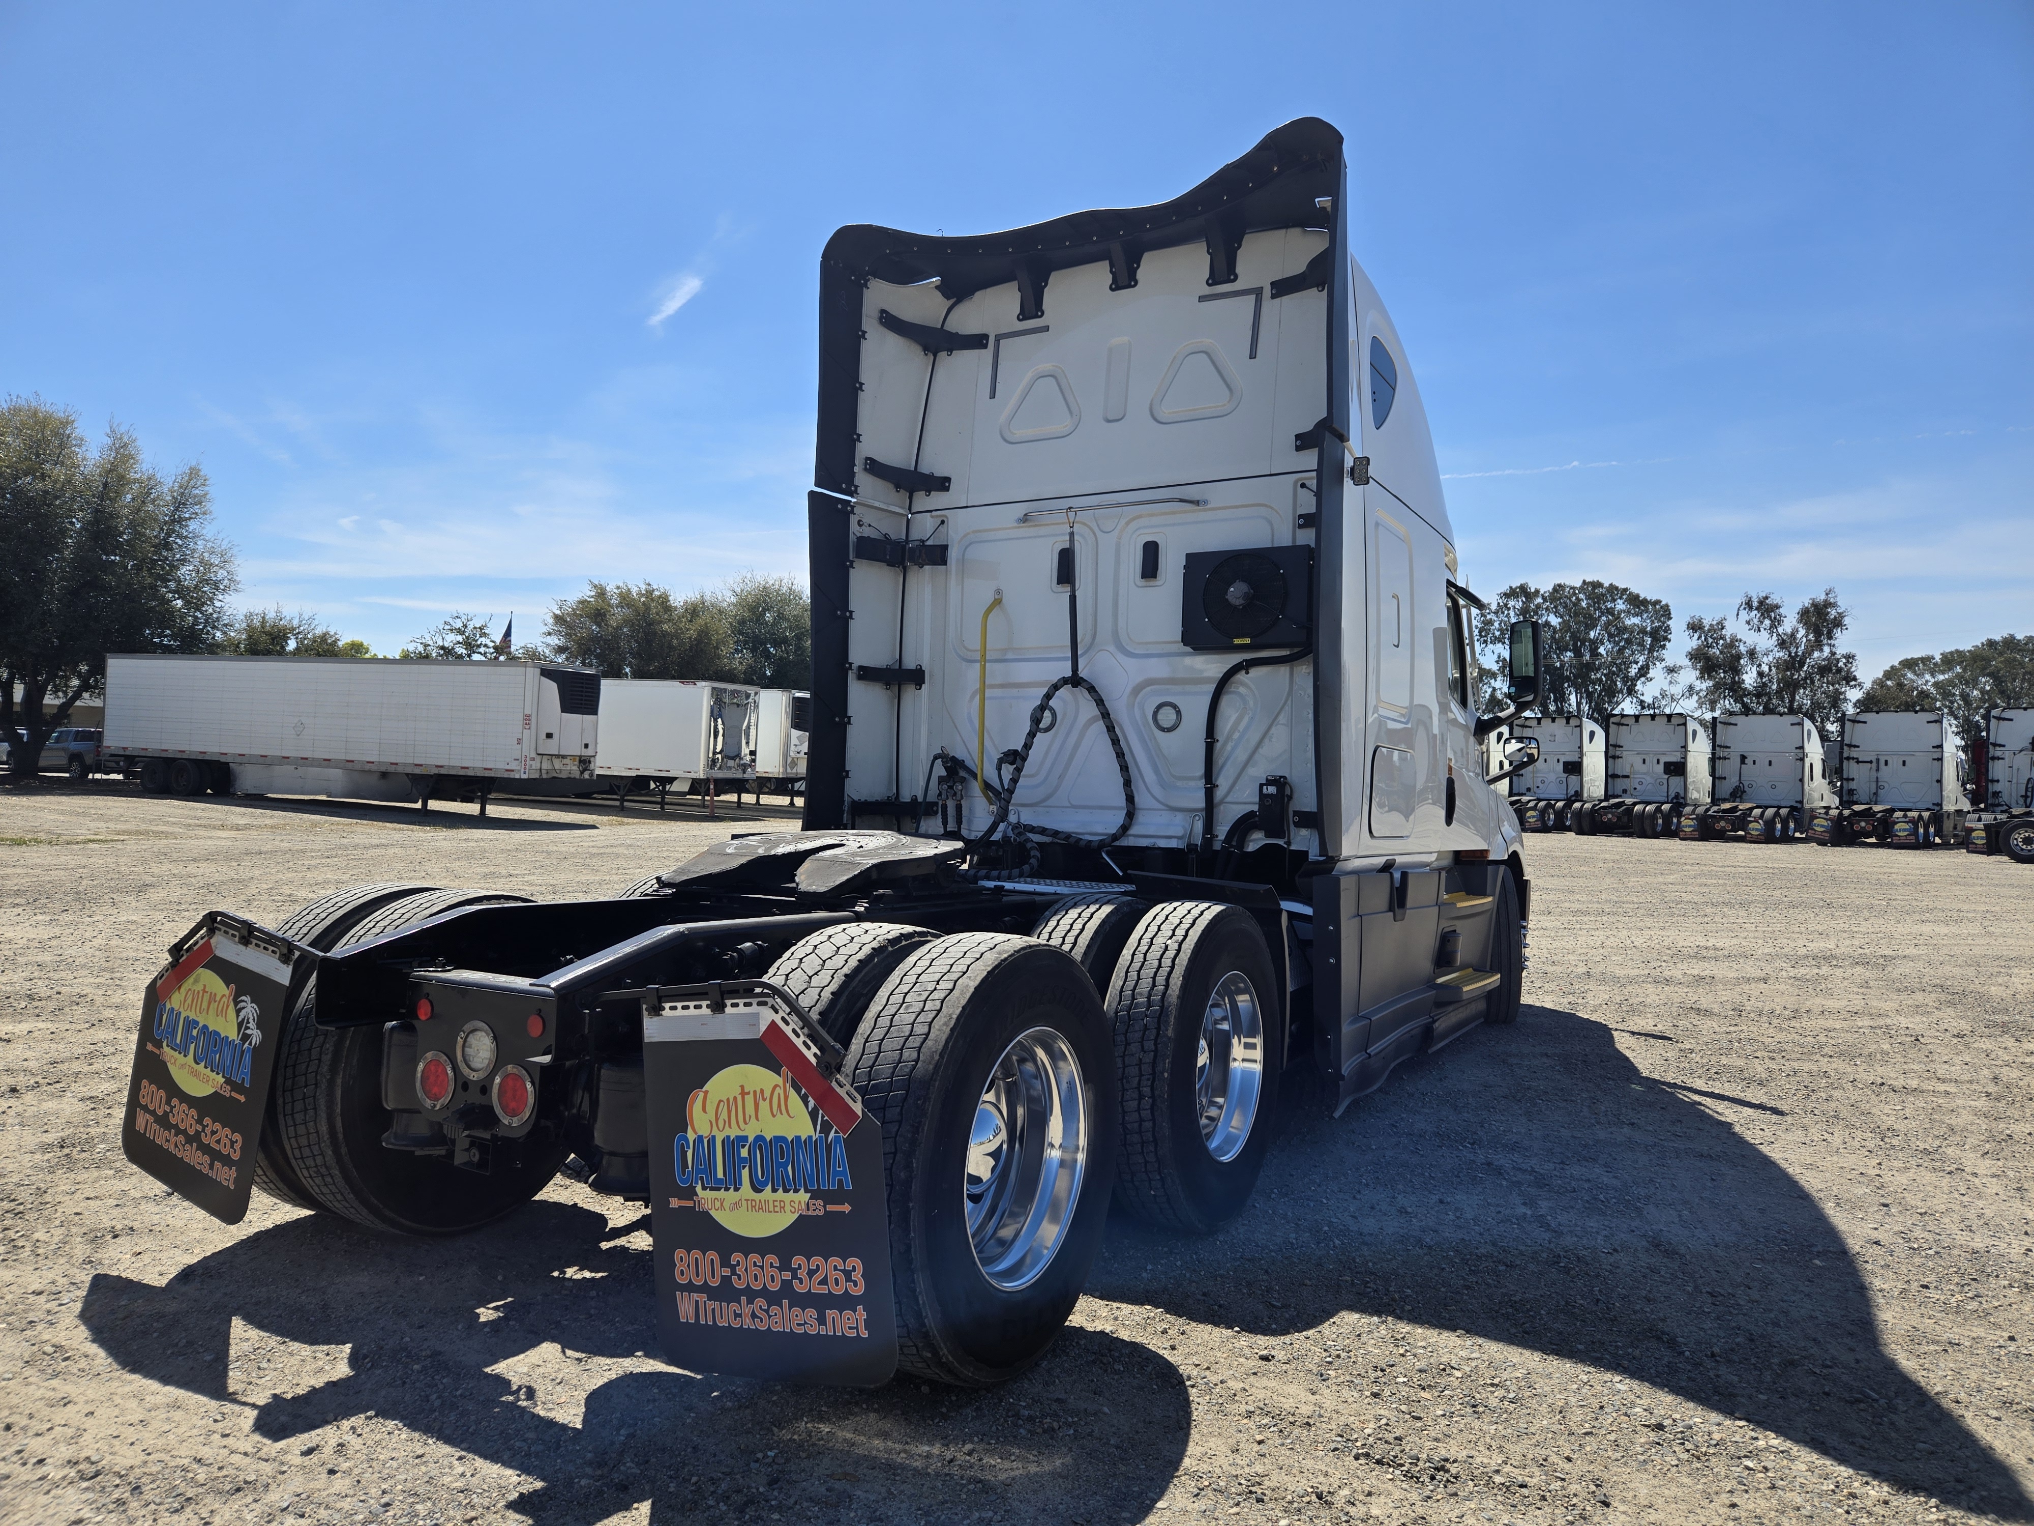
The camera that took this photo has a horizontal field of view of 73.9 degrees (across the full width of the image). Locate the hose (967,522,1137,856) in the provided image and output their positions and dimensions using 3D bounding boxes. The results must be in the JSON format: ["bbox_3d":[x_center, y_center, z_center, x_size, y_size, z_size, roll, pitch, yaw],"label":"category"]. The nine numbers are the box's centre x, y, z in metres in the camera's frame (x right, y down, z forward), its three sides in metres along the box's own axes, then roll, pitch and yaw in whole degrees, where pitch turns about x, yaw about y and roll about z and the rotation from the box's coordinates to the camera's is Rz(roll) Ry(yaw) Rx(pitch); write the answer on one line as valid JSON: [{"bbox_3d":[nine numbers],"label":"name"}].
[{"bbox_3d":[0.147,-0.349,6.088,0.780,1.492,0.330,1,-2,29],"label":"hose"}]

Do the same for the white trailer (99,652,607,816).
[{"bbox_3d":[-19.141,-0.791,38.318,16.530,4.122,2.600,3,0,23],"label":"white trailer"}]

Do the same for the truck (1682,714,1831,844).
[{"bbox_3d":[22.766,0.475,40.892,2.600,3.920,8.100,0,-2,45],"label":"truck"}]

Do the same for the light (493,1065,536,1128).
[{"bbox_3d":[-1.176,0.778,3.158,0.141,0.141,0.045,1,-2,29],"label":"light"}]

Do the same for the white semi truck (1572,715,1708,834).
[{"bbox_3d":[20.731,0.437,43.656,2.600,3.920,8.100,0,-2,44],"label":"white semi truck"}]

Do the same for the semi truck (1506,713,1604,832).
[{"bbox_3d":[19.123,0.409,47.534,8.100,3.920,2.600,3,-2,-45],"label":"semi truck"}]

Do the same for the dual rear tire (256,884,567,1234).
[{"bbox_3d":[-1.833,0.886,4.168,0.610,0.995,0.995,1,-2,29],"label":"dual rear tire"}]

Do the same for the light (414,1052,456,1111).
[{"bbox_3d":[-1.417,0.775,3.294,0.141,0.141,0.045,1,-2,29],"label":"light"}]

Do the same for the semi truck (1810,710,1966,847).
[{"bbox_3d":[26.045,0.499,39.795,8.100,3.920,2.600,3,-2,-45],"label":"semi truck"}]

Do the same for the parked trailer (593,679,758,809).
[{"bbox_3d":[-16.193,-0.673,45.087,16.150,4.057,2.600,2,0,25],"label":"parked trailer"}]

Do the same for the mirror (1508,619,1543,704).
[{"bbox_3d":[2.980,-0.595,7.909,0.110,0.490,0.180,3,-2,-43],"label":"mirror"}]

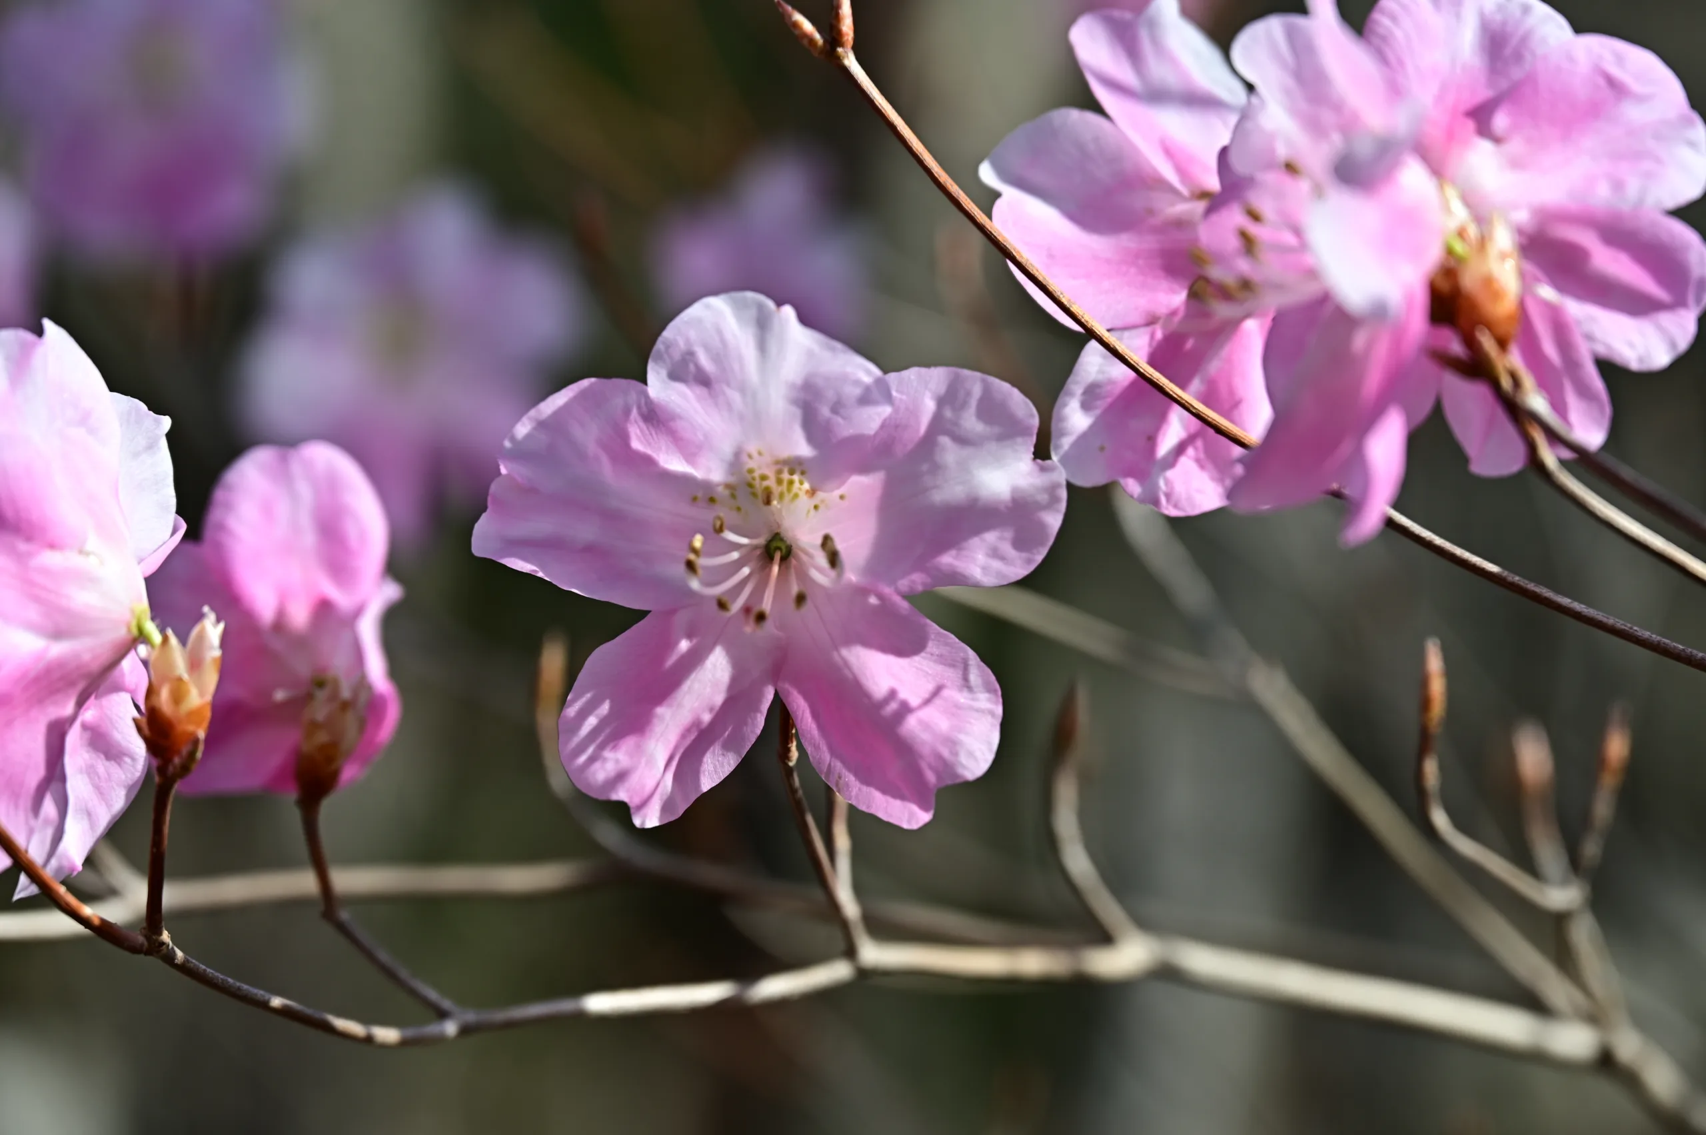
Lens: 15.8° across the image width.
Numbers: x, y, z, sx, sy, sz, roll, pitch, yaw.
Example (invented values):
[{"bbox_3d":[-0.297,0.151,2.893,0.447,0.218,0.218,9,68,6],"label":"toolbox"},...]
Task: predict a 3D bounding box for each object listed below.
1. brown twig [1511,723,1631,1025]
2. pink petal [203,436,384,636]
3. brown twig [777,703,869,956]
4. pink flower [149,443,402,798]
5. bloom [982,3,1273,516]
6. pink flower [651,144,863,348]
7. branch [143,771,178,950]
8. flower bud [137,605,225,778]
[{"bbox_3d":[0.072,0.031,0.620,0.012,0.030,0.011,0,0,0],"label":"brown twig"},{"bbox_3d":[-0.053,-0.003,0.582,0.018,0.018,0.008,0,0,0],"label":"pink petal"},{"bbox_3d":[-0.003,0.025,0.588,0.007,0.024,0.008,-11,-3,0],"label":"brown twig"},{"bbox_3d":[-0.055,0.005,0.592,0.025,0.034,0.028,0,0,-21],"label":"pink flower"},{"bbox_3d":[0.030,-0.028,0.575,0.034,0.047,0.024,0,0,30],"label":"bloom"},{"bbox_3d":[-0.014,-0.048,0.950,0.034,0.035,0.028,0,0,6],"label":"pink flower"},{"bbox_3d":[-0.064,0.027,0.567,0.003,0.016,0.003,2,0,0],"label":"branch"},{"bbox_3d":[-0.062,0.012,0.567,0.008,0.015,0.008,7,0,0],"label":"flower bud"}]

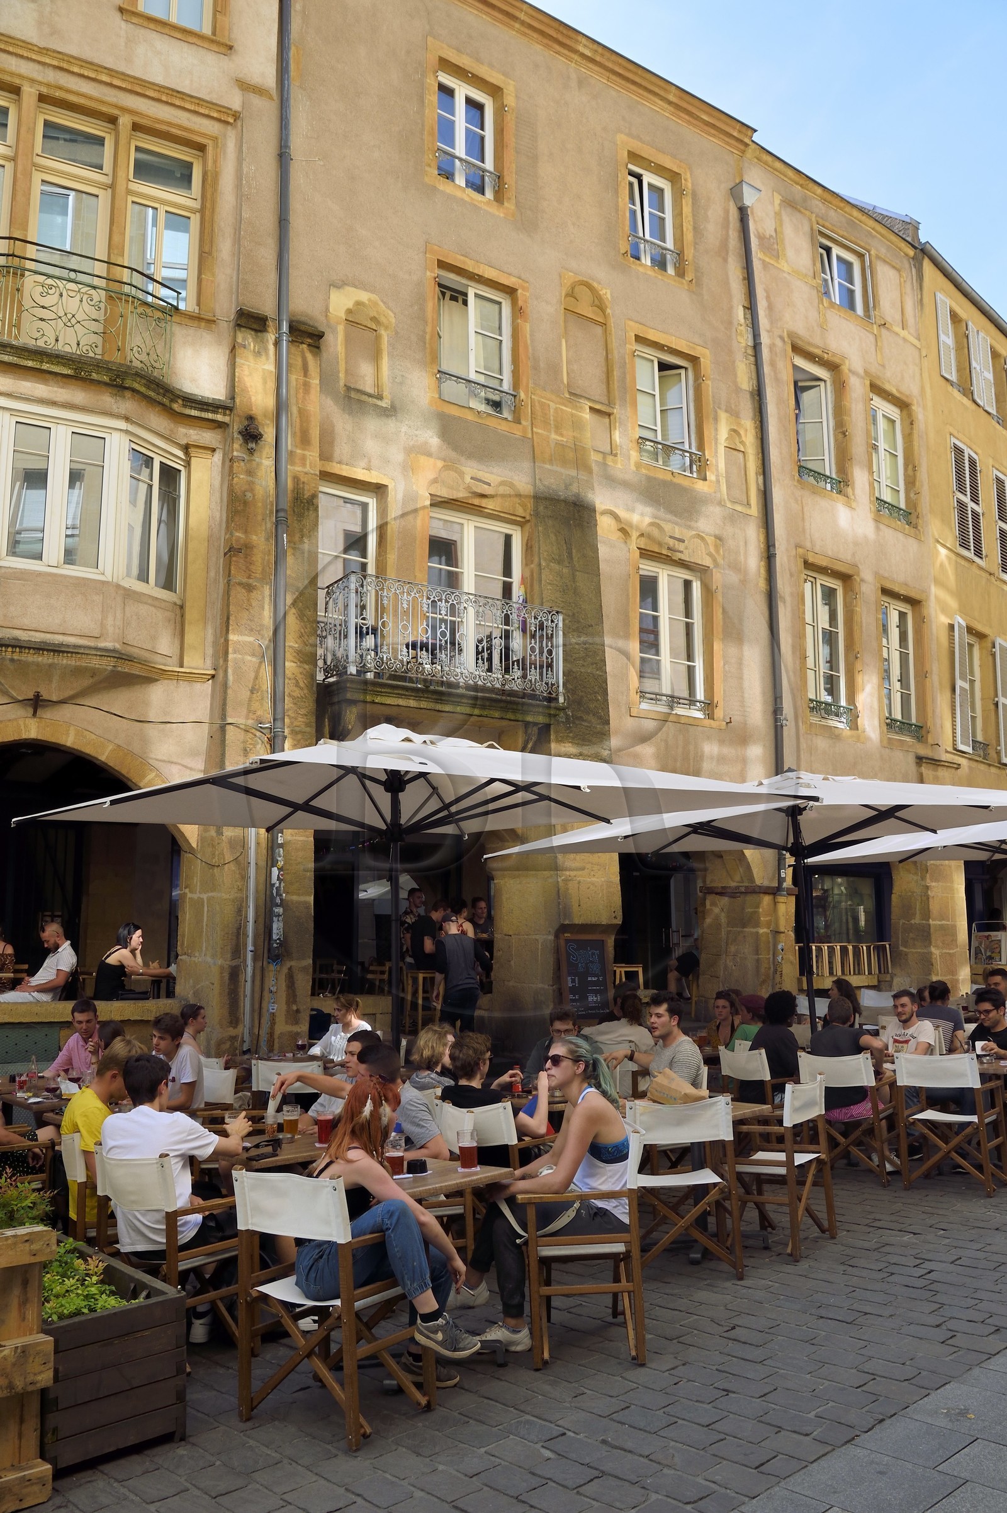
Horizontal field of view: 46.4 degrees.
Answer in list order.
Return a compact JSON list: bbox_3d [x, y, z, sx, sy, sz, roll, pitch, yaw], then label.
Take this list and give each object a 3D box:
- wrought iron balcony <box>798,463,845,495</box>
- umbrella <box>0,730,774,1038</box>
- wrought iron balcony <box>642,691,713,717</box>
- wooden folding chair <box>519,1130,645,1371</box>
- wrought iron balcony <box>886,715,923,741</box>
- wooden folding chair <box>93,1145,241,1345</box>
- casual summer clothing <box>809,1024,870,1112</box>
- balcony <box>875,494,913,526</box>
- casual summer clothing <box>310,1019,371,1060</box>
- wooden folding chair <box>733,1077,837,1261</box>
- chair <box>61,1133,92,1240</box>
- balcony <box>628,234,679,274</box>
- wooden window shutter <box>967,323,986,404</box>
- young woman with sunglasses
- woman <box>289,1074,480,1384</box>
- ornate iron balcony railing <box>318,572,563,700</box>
[{"bbox_3d":[4.350,-3.770,16.100,1.000,0.240,0.120,7,-12,-40],"label":"wrought iron balcony"},{"bbox_3d":[-0.703,1.361,7.645,3.900,3.162,3.900,6,-12,-36],"label":"umbrella"},{"bbox_3d":[2.277,-0.681,15.494,1.265,0.200,0.090,6,-11,-35],"label":"wrought iron balcony"},{"bbox_3d":[0.291,1.996,4.914,0.513,0.865,0.575,-1,-10,-6],"label":"wooden folding chair"},{"bbox_3d":[6.173,-0.426,18.058,0.970,0.270,0.110,7,-13,-38],"label":"wrought iron balcony"},{"bbox_3d":[-1.360,2.066,4.953,0.575,0.865,0.513,-10,-12,40],"label":"wooden folding chair"},{"bbox_3d":[2.380,2.210,8.300,0.440,0.600,0.270,-9,-13,37],"label":"casual summer clothing"},{"bbox_3d":[5.979,-3.734,17.979,0.889,0.233,0.080,7,-13,-37],"label":"balcony"},{"bbox_3d":[-1.290,2.347,9.400,0.480,0.500,0.340,-7,-11,34],"label":"casual summer clothing"},{"bbox_3d":[1.484,2.197,6.405,0.480,0.870,0.570,-8,-12,35],"label":"wooden folding chair"},{"bbox_3d":[-1.790,2.156,5.493,0.480,0.870,0.570,3,-11,-24],"label":"chair"},{"bbox_3d":[2.065,-6.870,16.107,0.970,0.300,0.110,6,-12,-35],"label":"balcony"},{"bbox_3d":[8.384,-6.931,20.842,0.050,1.480,0.460,-10,-14,42],"label":"wooden window shutter"},{"bbox_3d":[0.175,1.845,5.020,0.740,1.280,0.480,-1,-10,-1],"label":"young woman with sunglasses"},{"bbox_3d":[-0.389,1.790,4.427,0.780,1.160,0.500,8,-13,-41],"label":"woman"},{"bbox_3d":[-0.648,-1.195,12.999,2.723,1.080,0.720,6,-11,-35],"label":"ornate iron balcony railing"}]

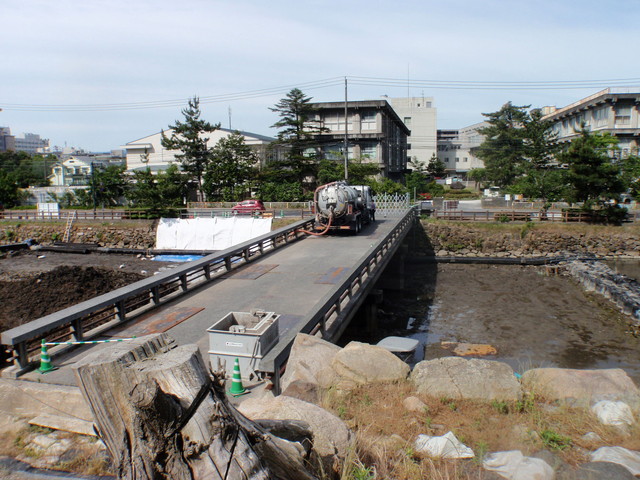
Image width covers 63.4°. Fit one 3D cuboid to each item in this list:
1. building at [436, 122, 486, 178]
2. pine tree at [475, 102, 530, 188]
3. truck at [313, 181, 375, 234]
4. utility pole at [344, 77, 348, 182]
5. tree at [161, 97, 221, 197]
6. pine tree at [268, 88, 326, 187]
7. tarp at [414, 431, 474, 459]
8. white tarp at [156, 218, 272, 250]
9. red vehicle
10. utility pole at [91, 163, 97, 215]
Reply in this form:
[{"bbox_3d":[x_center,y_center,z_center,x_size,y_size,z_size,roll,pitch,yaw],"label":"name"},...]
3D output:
[{"bbox_3d":[35.480,-22.005,128.000,14.000,12.800,14.000,2,9,12],"label":"building"},{"bbox_3d":[26.472,-13.384,76.067,8.000,13.246,8.000,0,9,0],"label":"pine tree"},{"bbox_3d":[1.913,-2.443,35.936,2.490,3.050,7.800,2,10,15],"label":"truck"},{"bbox_3d":[2.954,-10.883,58.153,0.320,14.315,0.320,0,9,0],"label":"utility pole"},{"bbox_3d":[-14.727,-10.181,60.008,6.800,12.510,6.500,0,9,0],"label":"tree"},{"bbox_3d":[-2.690,-10.908,61.086,6.800,13.477,6.800,0,9,0],"label":"pine tree"},{"bbox_3d":[1.707,2.818,7.100,0.760,0.270,0.420,0,9,0],"label":"tarp"},{"bbox_3d":[-9.170,-0.565,45.000,10.100,2.600,1.200,0,9,0],"label":"white tarp"},{"bbox_3d":[-7.286,-3.322,51.879,3.600,1.500,1.670,0,9,2],"label":"red vehicle"},{"bbox_3d":[-21.911,-4.898,50.422,0.200,5.242,0.200,0,9,0],"label":"utility pole"}]

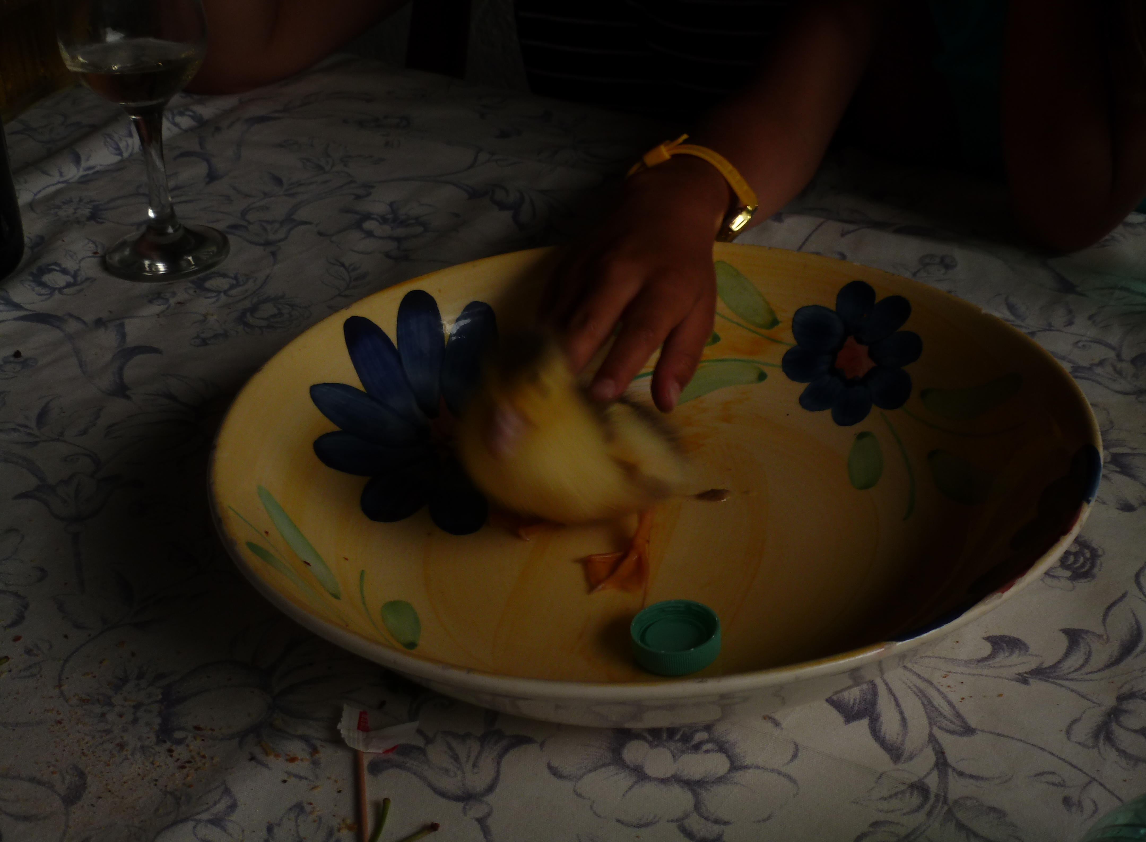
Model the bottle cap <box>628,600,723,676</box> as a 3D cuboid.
[{"bbox_3d":[0.036,0.076,0.600,0.031,0.010,0.031,-4,30,2],"label":"bottle cap"}]

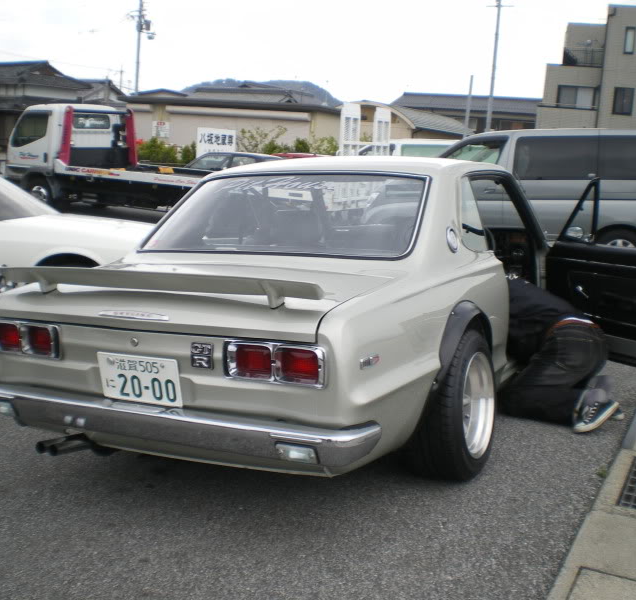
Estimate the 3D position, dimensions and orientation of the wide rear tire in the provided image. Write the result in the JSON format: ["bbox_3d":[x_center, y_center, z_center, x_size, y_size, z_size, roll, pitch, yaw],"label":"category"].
[{"bbox_3d":[0.520,0.405,3.272,0.230,0.585,0.585,0,7,28],"label":"wide rear tire"}]

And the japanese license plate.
[{"bbox_3d":[-0.588,0.263,2.742,0.330,0.165,0.015,3,16,27],"label":"japanese license plate"}]

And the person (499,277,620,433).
[{"bbox_3d":[1.077,0.182,4.111,0.500,0.820,0.980,-5,13,-37],"label":"person"}]

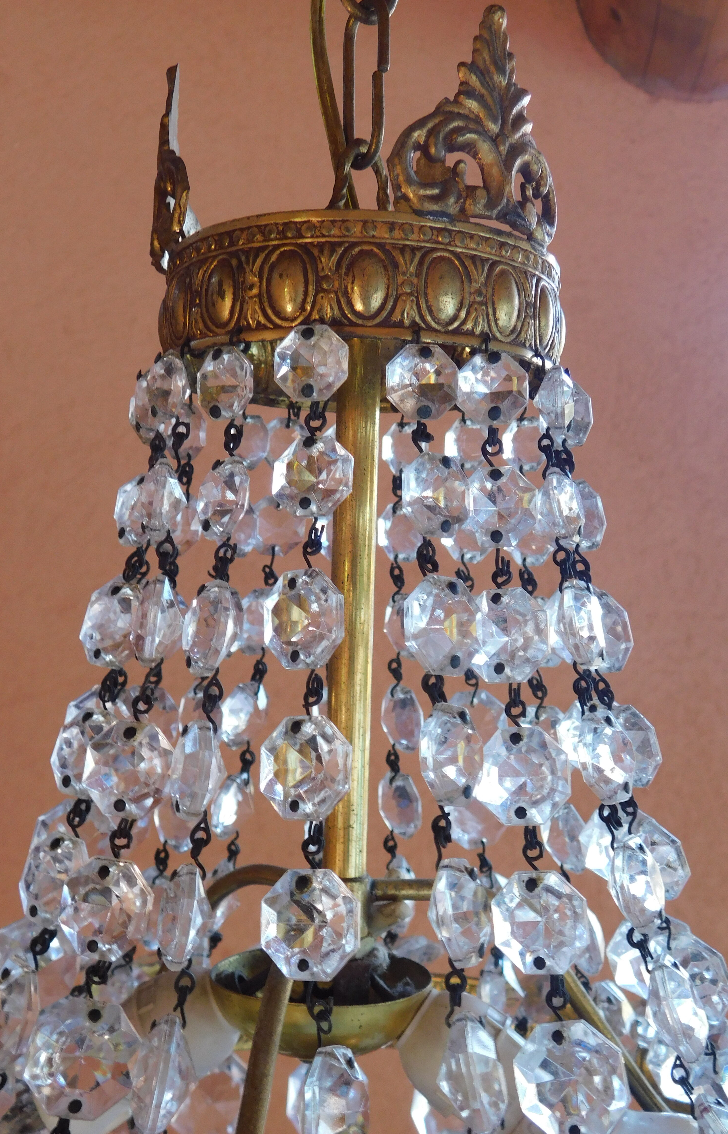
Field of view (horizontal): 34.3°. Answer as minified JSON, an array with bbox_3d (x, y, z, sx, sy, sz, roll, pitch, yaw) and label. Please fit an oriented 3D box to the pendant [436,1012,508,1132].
[{"bbox_3d":[0.018,0.086,0.199,0.011,0.020,0.020,-11,-13,3],"label":"pendant"}]

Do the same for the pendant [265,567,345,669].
[{"bbox_3d":[-0.011,0.009,0.219,0.018,0.018,0.009,-3,-3,35],"label":"pendant"}]

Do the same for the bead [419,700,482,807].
[{"bbox_3d":[0.016,0.034,0.214,0.009,0.019,0.018,-12,-15,40],"label":"bead"}]

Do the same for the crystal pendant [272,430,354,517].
[{"bbox_3d":[-0.010,-0.018,0.226,0.016,0.016,0.007,5,4,14],"label":"crystal pendant"}]

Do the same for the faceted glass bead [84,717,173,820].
[{"bbox_3d":[-0.045,0.038,0.223,0.018,0.018,0.010,4,-11,12],"label":"faceted glass bead"}]

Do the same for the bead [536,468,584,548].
[{"bbox_3d":[0.041,-0.012,0.246,0.008,0.015,0.015,-12,-6,22],"label":"bead"}]

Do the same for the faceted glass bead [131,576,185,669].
[{"bbox_3d":[-0.039,0.010,0.225,0.009,0.018,0.018,11,-9,-24],"label":"faceted glass bead"}]

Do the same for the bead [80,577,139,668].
[{"bbox_3d":[-0.053,0.012,0.248,0.018,0.018,0.009,9,-5,27],"label":"bead"}]

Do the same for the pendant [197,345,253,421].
[{"bbox_3d":[-0.027,-0.036,0.230,0.015,0.015,0.008,-1,-6,43],"label":"pendant"}]

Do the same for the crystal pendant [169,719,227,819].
[{"bbox_3d":[-0.031,0.038,0.217,0.010,0.018,0.018,9,-12,-13],"label":"crystal pendant"}]

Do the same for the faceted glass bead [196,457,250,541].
[{"bbox_3d":[-0.027,-0.013,0.226,0.015,0.015,0.007,0,-9,44],"label":"faceted glass bead"}]

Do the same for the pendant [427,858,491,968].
[{"bbox_3d":[0.017,0.061,0.207,0.009,0.019,0.018,-8,-13,25],"label":"pendant"}]

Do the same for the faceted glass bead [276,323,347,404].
[{"bbox_3d":[-0.010,-0.040,0.230,0.015,0.015,0.007,3,10,13],"label":"faceted glass bead"}]

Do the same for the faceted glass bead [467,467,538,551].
[{"bbox_3d":[0.026,-0.011,0.225,0.015,0.015,0.007,-3,-7,19],"label":"faceted glass bead"}]

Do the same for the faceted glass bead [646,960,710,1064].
[{"bbox_3d":[0.063,0.090,0.238,0.009,0.020,0.020,-22,-25,19],"label":"faceted glass bead"}]

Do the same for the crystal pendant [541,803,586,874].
[{"bbox_3d":[0.053,0.072,0.311,0.010,0.018,0.018,-8,4,-24],"label":"crystal pendant"}]

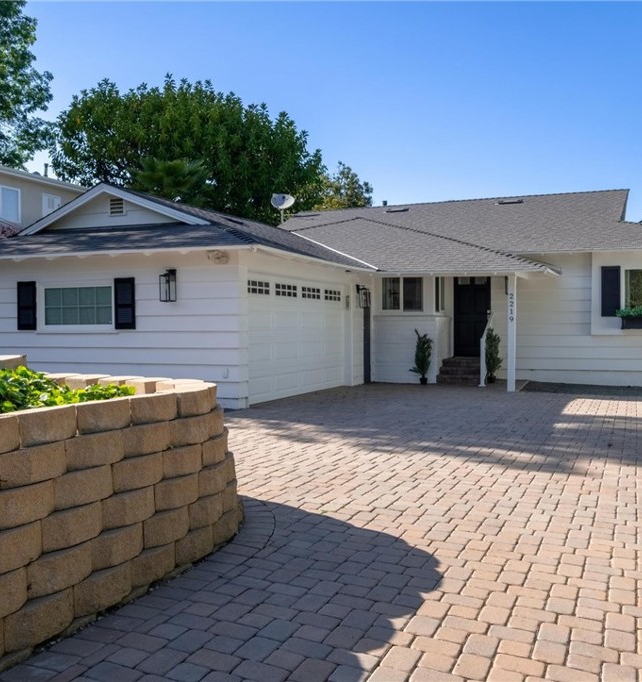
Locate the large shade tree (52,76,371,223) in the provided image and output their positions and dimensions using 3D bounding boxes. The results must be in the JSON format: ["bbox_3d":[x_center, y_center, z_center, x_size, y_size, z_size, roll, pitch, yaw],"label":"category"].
[{"bbox_3d":[-5.000,-5.450,29.500,13.000,11.500,12.000,0,1,21],"label":"large shade tree"}]

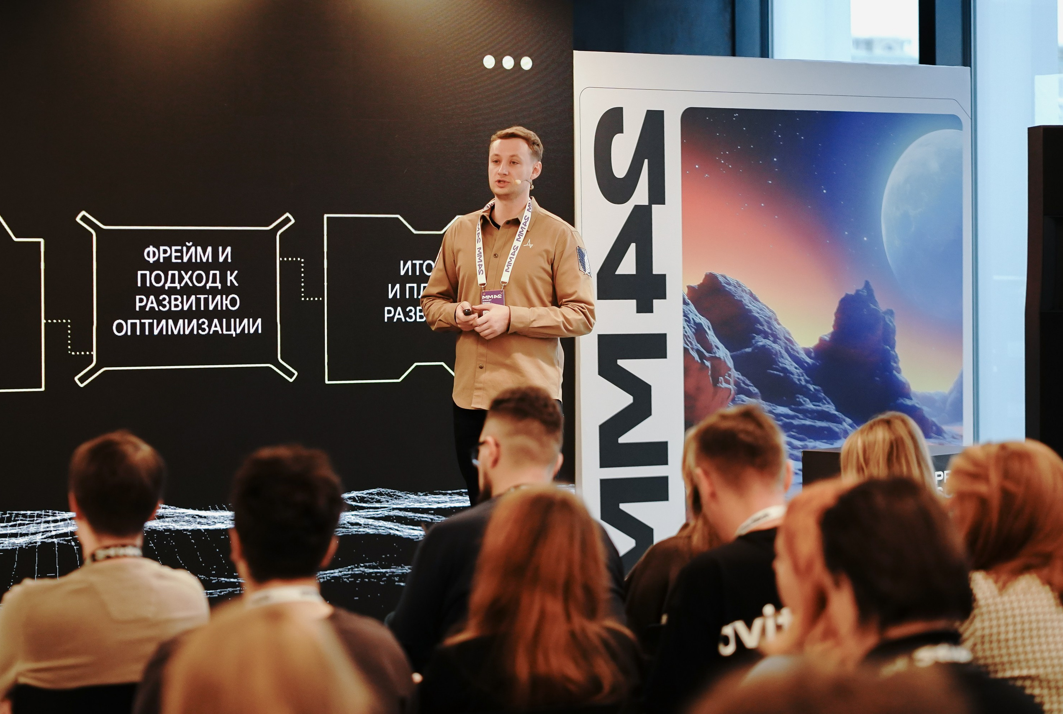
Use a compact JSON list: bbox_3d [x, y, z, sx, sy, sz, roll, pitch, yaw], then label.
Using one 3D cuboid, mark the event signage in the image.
[{"bbox_3d":[1.039,-0.012,10.838,2.000,2.500,0.150,-1,2,-27],"label":"event signage"}]

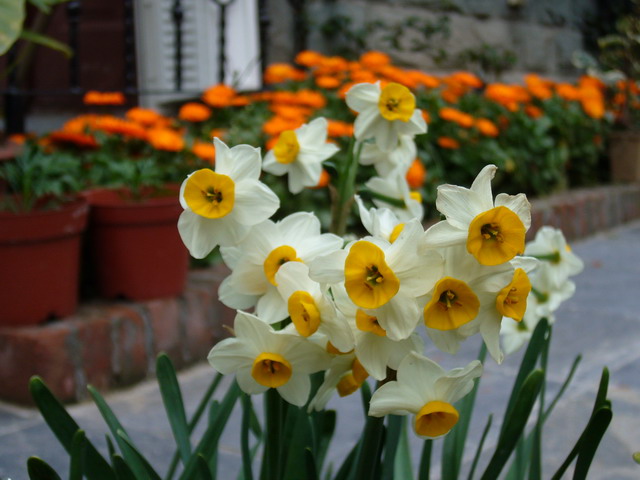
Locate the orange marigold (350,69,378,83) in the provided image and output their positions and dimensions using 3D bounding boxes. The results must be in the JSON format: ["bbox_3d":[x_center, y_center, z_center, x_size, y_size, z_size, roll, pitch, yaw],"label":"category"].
[{"bbox_3d":[0.083,-0.307,2.280,0.053,0.028,0.053,0,9,0],"label":"orange marigold"}]

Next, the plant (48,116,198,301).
[{"bbox_3d":[-0.277,-0.046,1.720,0.205,0.250,0.190,0,9,0],"label":"plant"}]

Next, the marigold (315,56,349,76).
[{"bbox_3d":[0.021,-0.324,2.280,0.060,0.034,0.058,0,9,0],"label":"marigold"}]

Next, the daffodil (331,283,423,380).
[{"bbox_3d":[0.025,0.040,0.530,0.043,0.043,0.026,0,7,3],"label":"daffodil"}]

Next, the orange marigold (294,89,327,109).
[{"bbox_3d":[-0.016,-0.241,2.080,0.054,0.032,0.054,0,9,0],"label":"orange marigold"}]

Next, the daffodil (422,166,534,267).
[{"bbox_3d":[0.067,-0.010,0.520,0.045,0.044,0.027,-3,13,-19],"label":"daffodil"}]

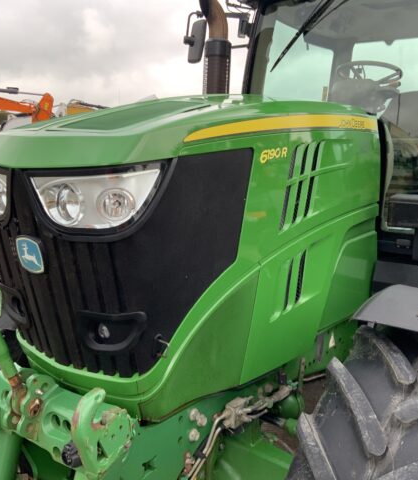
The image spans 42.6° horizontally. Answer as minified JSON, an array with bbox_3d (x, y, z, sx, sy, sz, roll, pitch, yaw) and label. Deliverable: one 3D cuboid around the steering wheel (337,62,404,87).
[{"bbox_3d":[1.035,-1.061,3.464,0.410,0.070,0.410,7,0,37],"label":"steering wheel"}]

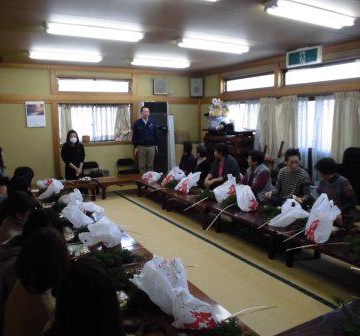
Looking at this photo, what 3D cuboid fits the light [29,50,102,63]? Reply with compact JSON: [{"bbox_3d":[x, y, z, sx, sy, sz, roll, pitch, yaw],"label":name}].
[{"bbox_3d":[-1.916,-1.946,5.814,1.240,0.110,0.240,-6,10,-30],"label":"light"}]

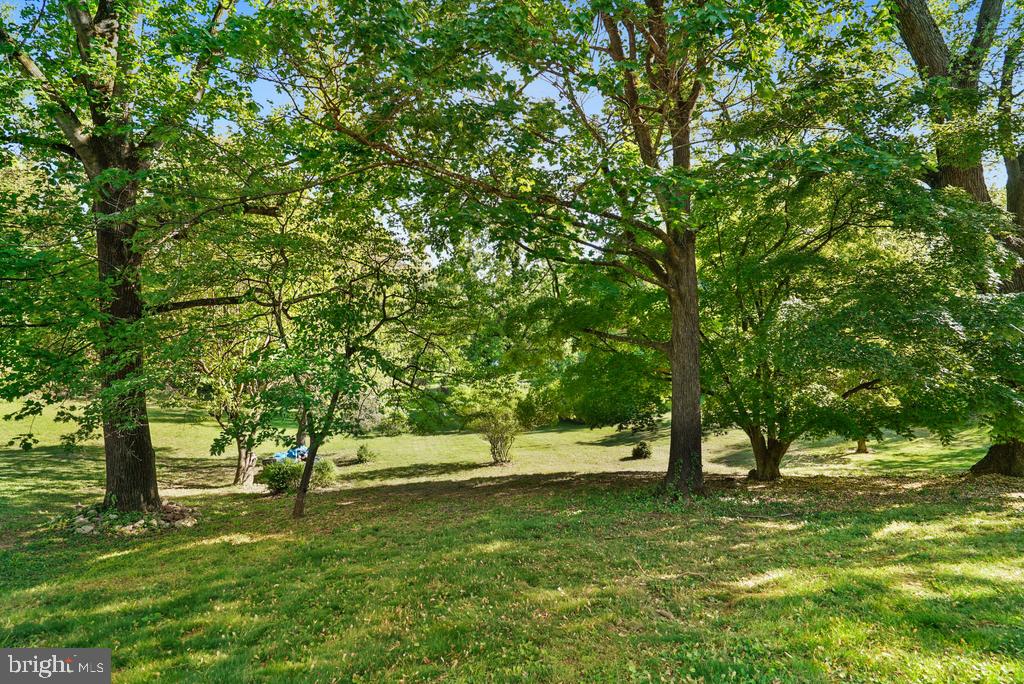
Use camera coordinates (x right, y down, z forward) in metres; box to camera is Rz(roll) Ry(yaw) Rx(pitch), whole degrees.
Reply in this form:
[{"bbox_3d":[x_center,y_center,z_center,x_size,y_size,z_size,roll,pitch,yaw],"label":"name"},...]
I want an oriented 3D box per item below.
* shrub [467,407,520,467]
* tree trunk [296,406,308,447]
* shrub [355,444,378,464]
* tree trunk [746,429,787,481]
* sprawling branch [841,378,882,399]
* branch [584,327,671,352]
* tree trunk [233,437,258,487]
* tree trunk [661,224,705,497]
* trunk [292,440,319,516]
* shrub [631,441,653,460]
[{"bbox_3d":[-0.557,2.978,14.500,1.610,1.796,1.600,0,0,0],"label":"shrub"},{"bbox_3d":[-7.592,3.026,16.500,0.380,1.513,0.380,0,0,0],"label":"tree trunk"},{"bbox_3d":[-4.634,3.583,14.500,0.755,0.629,0.700,0,0,0],"label":"shrub"},{"bbox_3d":[5.499,2.443,9.800,0.887,1.140,0.750,0,0,0],"label":"tree trunk"},{"bbox_3d":[7.292,0.970,9.500,0.867,0.413,0.400,0,0,0],"label":"sprawling branch"},{"bbox_3d":[1.936,-0.042,7.700,1.469,0.434,0.400,0,0,0],"label":"branch"},{"bbox_3d":[-6.322,2.835,10.800,0.560,1.172,0.500,0,0,0],"label":"tree trunk"},{"bbox_3d":[2.938,0.385,7.800,0.660,4.429,0.650,0,0,0],"label":"tree trunk"},{"bbox_3d":[-3.069,2.054,6.800,0.414,1.154,0.250,0,0,0],"label":"trunk"},{"bbox_3d":[4.266,3.575,15.000,0.716,0.651,0.700,0,0,0],"label":"shrub"}]

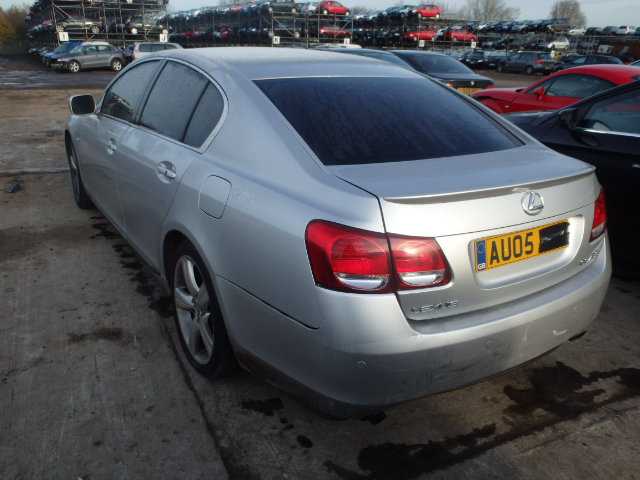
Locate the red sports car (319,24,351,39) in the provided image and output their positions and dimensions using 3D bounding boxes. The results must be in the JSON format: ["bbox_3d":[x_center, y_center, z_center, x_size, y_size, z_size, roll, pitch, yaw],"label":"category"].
[{"bbox_3d":[1.691,-21.285,52.850,3.700,1.380,1.650,-6,22,-21],"label":"red sports car"}]

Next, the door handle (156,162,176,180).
[{"bbox_3d":[-0.655,-0.291,2.208,0.050,0.065,0.205,-11,24,-32],"label":"door handle"}]

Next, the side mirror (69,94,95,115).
[{"bbox_3d":[-1.654,-0.944,3.599,0.190,0.135,0.115,-11,24,-32],"label":"side mirror"}]

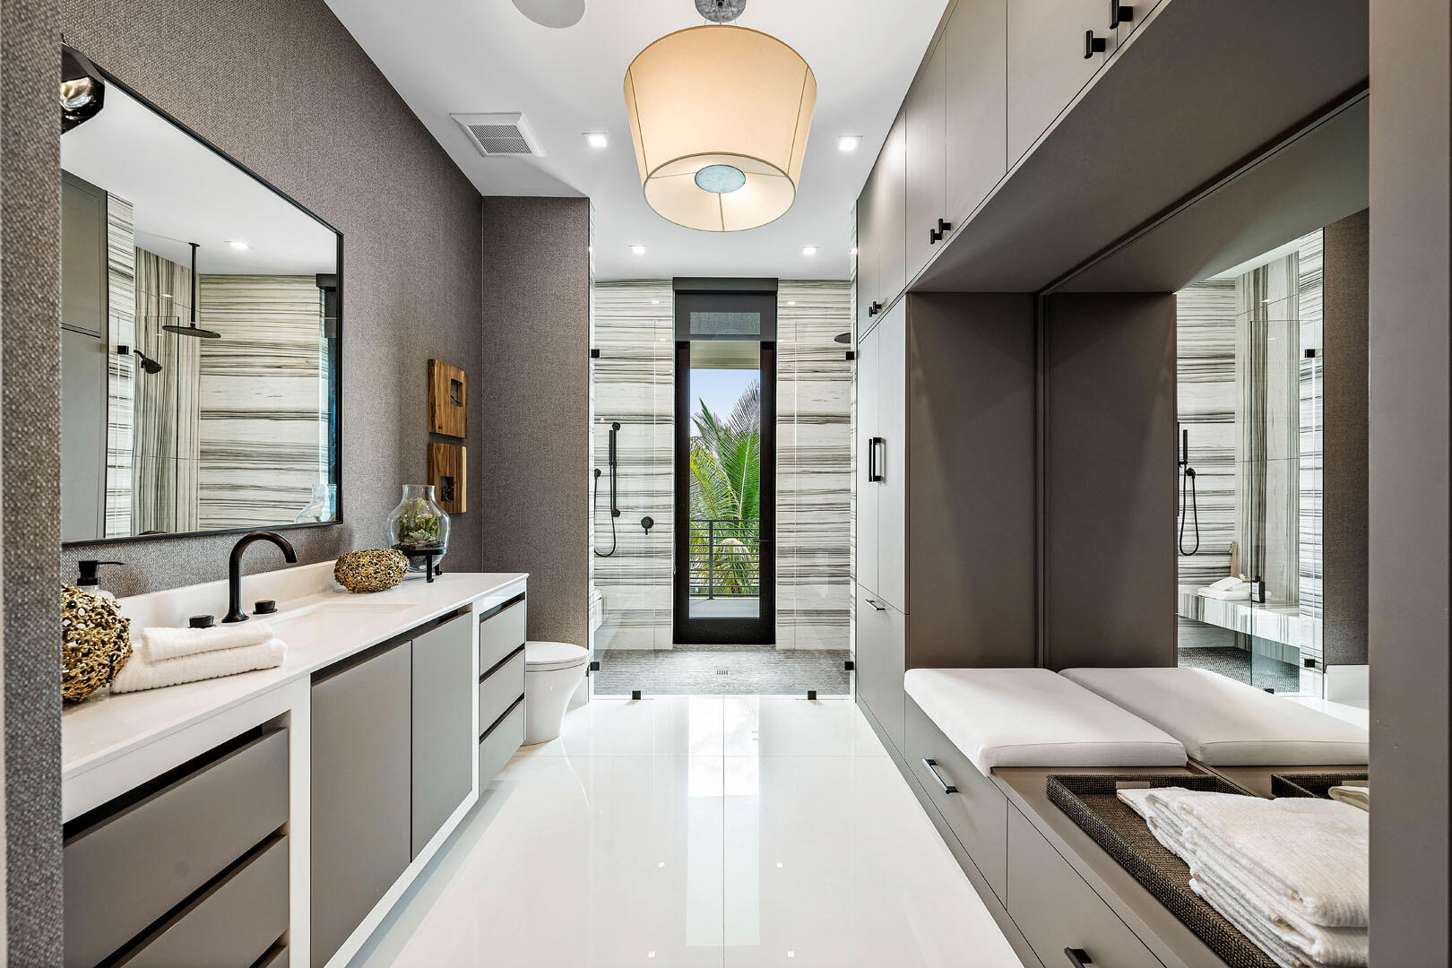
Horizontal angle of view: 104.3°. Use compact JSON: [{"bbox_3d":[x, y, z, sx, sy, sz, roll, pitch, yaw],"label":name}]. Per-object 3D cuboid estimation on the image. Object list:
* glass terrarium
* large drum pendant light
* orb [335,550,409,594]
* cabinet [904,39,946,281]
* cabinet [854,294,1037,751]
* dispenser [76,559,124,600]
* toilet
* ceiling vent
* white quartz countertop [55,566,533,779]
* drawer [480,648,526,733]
[{"bbox_3d":[-1.266,0.200,2.340,0.240,0.392,0.240,0,-1,0],"label":"glass terrarium"},{"bbox_3d":[-0.019,-1.191,2.020,0.680,0.340,0.680,0,-1,0],"label":"large drum pendant light"},{"bbox_3d":[-1.273,0.312,2.030,0.230,0.158,0.230,0,-1,0],"label":"orb"},{"bbox_3d":[1.085,-1.257,2.260,0.579,0.780,0.432,0,-1,0],"label":"cabinet"},{"bbox_3d":[1.085,0.223,2.958,0.589,2.120,0.924,0,-1,0],"label":"cabinet"},{"bbox_3d":[-1.335,0.271,1.200,0.110,0.217,0.074,0,-1,3],"label":"dispenser"},{"bbox_3d":[-1.083,0.963,2.955,0.735,0.700,0.380,0,-1,0],"label":"toilet"},{"bbox_3d":[-1.123,-1.727,2.820,0.333,0.025,0.340,0,-1,0],"label":"ceiling vent"},{"bbox_3d":[-1.157,0.395,1.558,0.577,0.025,1.915,0,-1,0],"label":"white quartz countertop"},{"bbox_3d":[-1.091,0.802,2.208,0.450,0.190,0.445,0,-1,0],"label":"drawer"}]

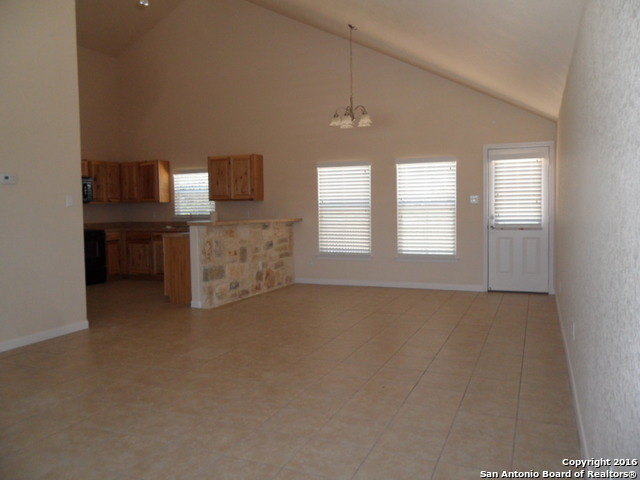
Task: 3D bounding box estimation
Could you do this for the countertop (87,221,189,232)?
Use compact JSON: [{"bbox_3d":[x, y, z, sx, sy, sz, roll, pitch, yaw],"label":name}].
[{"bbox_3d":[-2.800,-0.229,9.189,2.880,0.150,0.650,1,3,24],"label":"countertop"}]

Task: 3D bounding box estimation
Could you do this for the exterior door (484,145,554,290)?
[{"bbox_3d":[2.832,-0.289,7.110,0.875,2.085,0.080,1,3,24],"label":"exterior door"}]

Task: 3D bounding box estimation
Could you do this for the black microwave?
[{"bbox_3d":[-4.379,-0.864,8.644,0.410,0.435,0.760,1,3,24],"label":"black microwave"}]

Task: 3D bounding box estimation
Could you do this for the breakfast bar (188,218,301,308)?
[{"bbox_3d":[-0.984,0.256,7.384,0.440,1.085,2.558,1,3,24],"label":"breakfast bar"}]

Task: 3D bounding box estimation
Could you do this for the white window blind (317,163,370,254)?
[{"bbox_3d":[0.405,-0.496,8.192,0.950,1.498,0.100,1,3,24],"label":"white window blind"}]

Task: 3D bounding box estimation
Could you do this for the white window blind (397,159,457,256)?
[{"bbox_3d":[1.634,-0.480,7.643,0.900,1.505,0.110,1,3,24],"label":"white window blind"}]

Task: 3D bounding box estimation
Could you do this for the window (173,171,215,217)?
[{"bbox_3d":[-2.351,-0.868,9.330,0.940,0.815,0.080,1,3,24],"label":"window"}]

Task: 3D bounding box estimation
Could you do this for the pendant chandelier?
[{"bbox_3d":[0.414,-2.206,6.774,0.610,1.360,0.600,-1,3,0],"label":"pendant chandelier"}]

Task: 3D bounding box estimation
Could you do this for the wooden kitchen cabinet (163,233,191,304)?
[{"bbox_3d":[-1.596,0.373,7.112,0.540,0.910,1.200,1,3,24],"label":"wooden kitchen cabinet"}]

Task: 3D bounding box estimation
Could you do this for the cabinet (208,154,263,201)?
[{"bbox_3d":[-1.468,-1.075,8.738,0.904,0.771,0.331,1,3,24],"label":"cabinet"}]

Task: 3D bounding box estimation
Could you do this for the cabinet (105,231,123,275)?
[{"bbox_3d":[-4.061,0.282,9.278,0.613,0.884,0.371,1,3,24],"label":"cabinet"}]

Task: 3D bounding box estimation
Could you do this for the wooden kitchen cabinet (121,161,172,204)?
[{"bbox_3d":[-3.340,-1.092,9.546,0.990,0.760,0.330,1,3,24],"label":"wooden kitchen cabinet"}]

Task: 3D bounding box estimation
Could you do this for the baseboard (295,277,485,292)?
[{"bbox_3d":[1.002,0.702,7.941,3.085,0.087,0.020,1,3,24],"label":"baseboard"}]

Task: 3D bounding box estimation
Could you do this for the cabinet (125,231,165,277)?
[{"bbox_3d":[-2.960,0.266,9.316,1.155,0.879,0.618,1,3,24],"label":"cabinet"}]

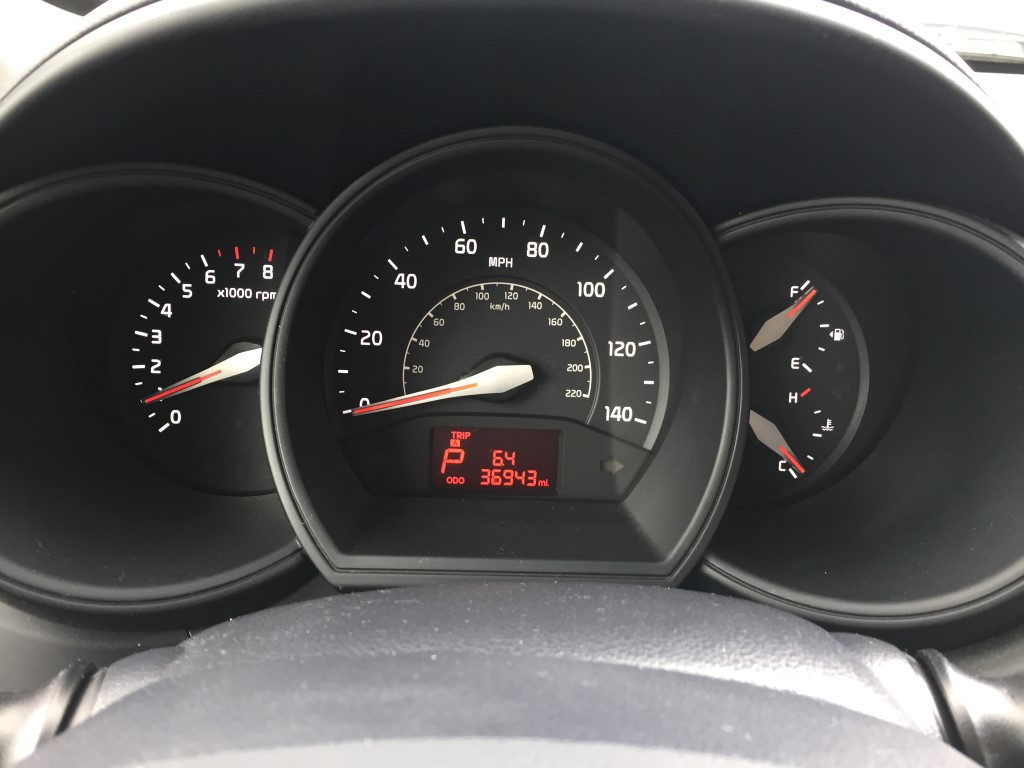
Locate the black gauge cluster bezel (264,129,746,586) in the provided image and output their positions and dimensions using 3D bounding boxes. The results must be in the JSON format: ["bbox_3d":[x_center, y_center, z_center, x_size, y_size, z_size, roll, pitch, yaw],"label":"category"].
[{"bbox_3d":[-0.003,-0.009,0.283,0.150,0.143,0.045,2,-2,-2],"label":"black gauge cluster bezel"}]

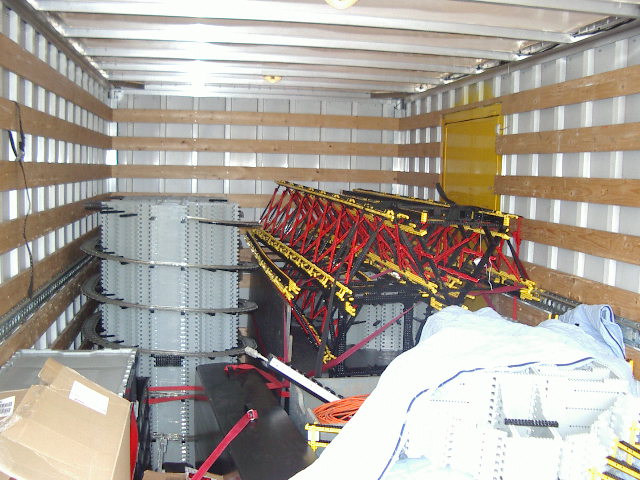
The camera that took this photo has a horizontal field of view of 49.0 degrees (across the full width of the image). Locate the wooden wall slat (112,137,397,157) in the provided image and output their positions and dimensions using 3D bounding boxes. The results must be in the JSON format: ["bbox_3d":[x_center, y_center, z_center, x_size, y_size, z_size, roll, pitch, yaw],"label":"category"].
[{"bbox_3d":[-0.509,-0.796,6.029,2.430,0.112,0.022,1,6,-10],"label":"wooden wall slat"}]

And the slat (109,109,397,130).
[{"bbox_3d":[-0.502,-1.024,6.005,2.430,0.112,0.022,1,6,-10],"label":"slat"}]

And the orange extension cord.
[{"bbox_3d":[0.139,0.592,2.480,0.330,0.060,0.230,1,6,-10],"label":"orange extension cord"}]

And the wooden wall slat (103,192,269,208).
[{"bbox_3d":[-0.527,-0.333,6.075,2.430,0.112,0.022,1,6,-10],"label":"wooden wall slat"}]

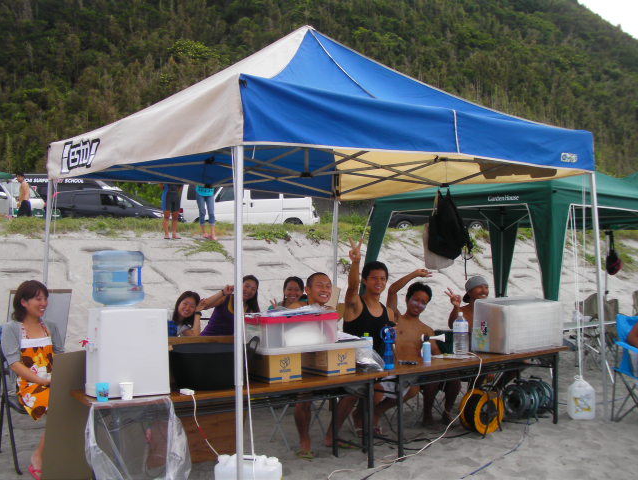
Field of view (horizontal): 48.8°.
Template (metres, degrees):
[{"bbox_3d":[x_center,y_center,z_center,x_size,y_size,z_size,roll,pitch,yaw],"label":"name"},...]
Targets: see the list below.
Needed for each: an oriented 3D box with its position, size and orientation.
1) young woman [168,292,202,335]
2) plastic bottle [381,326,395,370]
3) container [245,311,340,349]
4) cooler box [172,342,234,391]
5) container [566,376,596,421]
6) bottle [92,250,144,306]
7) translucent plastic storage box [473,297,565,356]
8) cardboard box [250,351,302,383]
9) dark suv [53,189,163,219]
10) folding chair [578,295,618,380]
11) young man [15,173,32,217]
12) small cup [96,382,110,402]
[{"bbox_3d":[-1.020,0.900,5.200,0.460,1.020,0.650,0,0,-18],"label":"young woman"},{"bbox_3d":[0.446,0.690,4.482,0.095,0.275,0.085,0,-1,0],"label":"plastic bottle"},{"bbox_3d":[-0.197,0.530,4.241,0.560,0.175,0.330,1,-1,-35],"label":"container"},{"bbox_3d":[-0.593,0.703,3.993,0.420,0.210,0.350,1,-1,-35],"label":"cooler box"},{"bbox_3d":[2.060,1.240,5.520,0.215,0.335,0.190,0,0,18],"label":"container"},{"bbox_3d":[-1.100,0.212,3.840,0.275,0.320,0.275,0,0,-26],"label":"bottle"},{"bbox_3d":[1.537,0.656,5.430,0.639,0.367,0.329,1,-1,-35],"label":"translucent plastic storage box"},{"bbox_3d":[-0.266,0.728,4.144,0.213,0.168,0.280,1,-1,-35],"label":"cardboard box"},{"bbox_3d":[-7.300,-0.890,24.000,4.650,1.650,1.750,0,-1,2],"label":"dark suv"},{"bbox_3d":[2.970,0.970,7.450,0.520,0.860,0.560,0,0,20],"label":"folding chair"},{"bbox_3d":[-7.440,-0.855,17.700,0.420,1.690,0.480,0,-1,-11],"label":"young man"},{"bbox_3d":[-1.100,0.777,3.590,0.072,0.087,0.072,0,0,0],"label":"small cup"}]

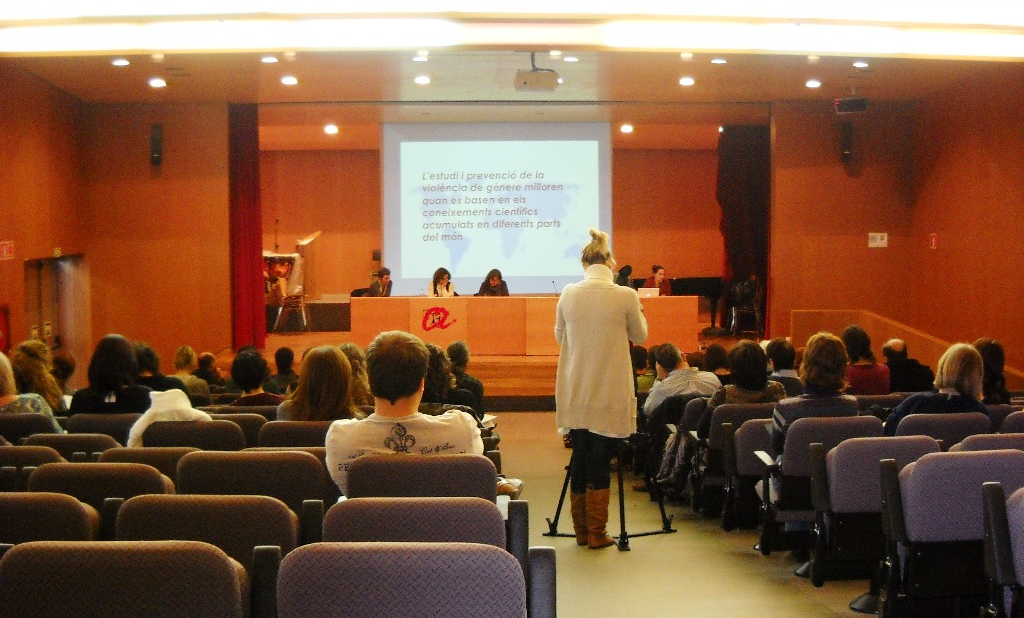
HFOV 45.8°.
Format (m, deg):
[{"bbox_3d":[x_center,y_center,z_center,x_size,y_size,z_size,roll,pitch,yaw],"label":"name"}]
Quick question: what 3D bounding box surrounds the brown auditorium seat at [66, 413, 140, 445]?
[{"bbox_3d":[-2.153,0.968,6.825,0.560,0.819,0.580,0,3,3],"label":"brown auditorium seat"}]

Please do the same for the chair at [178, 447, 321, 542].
[{"bbox_3d":[-0.842,0.866,4.317,0.580,0.840,0.620,0,4,4],"label":"chair"}]

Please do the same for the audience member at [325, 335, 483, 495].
[{"bbox_3d":[-0.335,0.665,4.300,0.580,1.190,0.800,0,3,1],"label":"audience member"}]

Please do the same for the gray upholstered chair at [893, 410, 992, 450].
[{"bbox_3d":[2.120,0.930,6.330,0.540,0.800,0.580,0,3,-10],"label":"gray upholstered chair"}]

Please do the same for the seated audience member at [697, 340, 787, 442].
[{"bbox_3d":[1.440,0.810,8.100,0.520,1.200,0.800,0,3,-8],"label":"seated audience member"}]

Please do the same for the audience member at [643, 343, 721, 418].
[{"bbox_3d":[1.290,0.880,9.700,0.580,1.200,0.800,0,3,-4],"label":"audience member"}]

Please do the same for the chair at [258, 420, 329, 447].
[{"bbox_3d":[-0.946,0.929,6.005,0.560,0.825,0.580,0,3,3],"label":"chair"}]

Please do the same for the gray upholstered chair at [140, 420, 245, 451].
[{"bbox_3d":[-1.480,0.928,6.066,0.580,0.840,0.620,0,4,6],"label":"gray upholstered chair"}]

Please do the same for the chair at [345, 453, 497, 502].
[{"bbox_3d":[-0.284,0.871,4.277,0.580,0.840,0.620,0,4,3],"label":"chair"}]

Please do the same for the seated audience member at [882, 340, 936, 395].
[{"bbox_3d":[3.170,0.865,9.950,0.500,1.220,0.750,-1,3,-25],"label":"seated audience member"}]

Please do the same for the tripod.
[{"bbox_3d":[0.610,0.660,7.180,0.840,1.400,0.800,0,3,-3],"label":"tripod"}]

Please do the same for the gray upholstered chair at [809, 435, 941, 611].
[{"bbox_3d":[1.568,0.922,5.324,0.550,0.781,0.500,0,3,-7],"label":"gray upholstered chair"}]

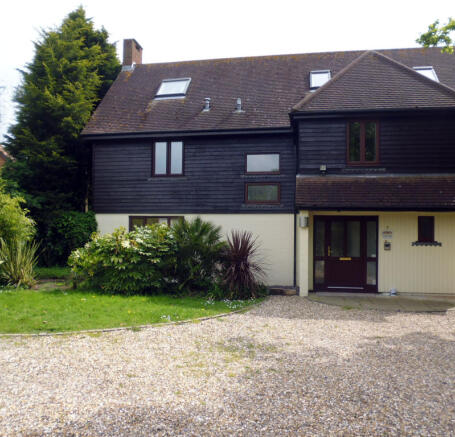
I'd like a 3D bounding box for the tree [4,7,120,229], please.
[{"bbox_3d":[-6.550,-3.322,16.500,4.600,10.600,4.500,0,0,8],"label":"tree"}]

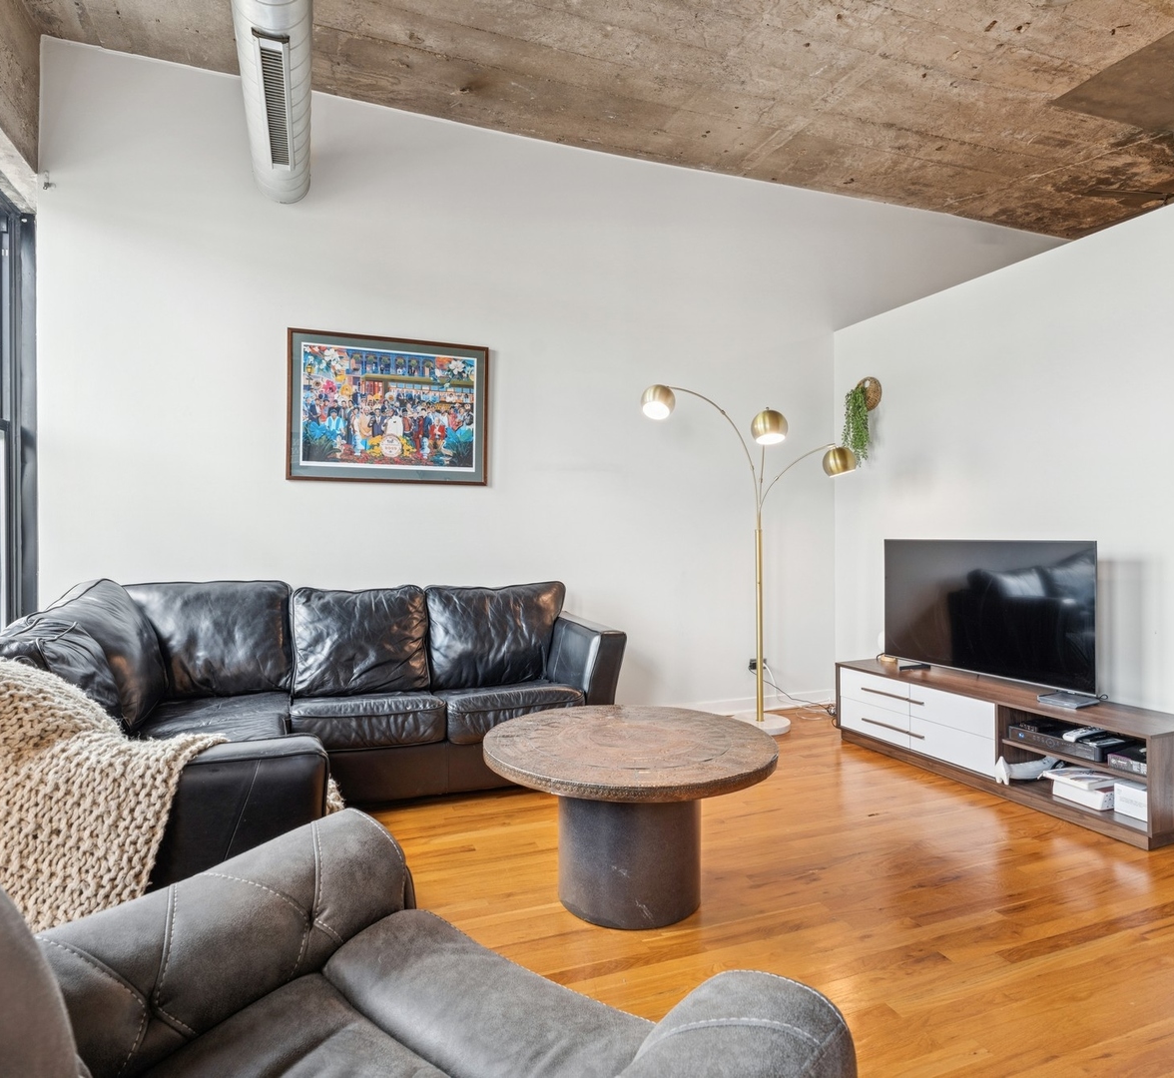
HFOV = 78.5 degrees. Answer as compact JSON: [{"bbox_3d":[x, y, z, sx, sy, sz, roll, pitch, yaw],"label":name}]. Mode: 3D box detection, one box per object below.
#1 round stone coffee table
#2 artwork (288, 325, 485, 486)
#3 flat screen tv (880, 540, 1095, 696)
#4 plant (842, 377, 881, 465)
[{"bbox_3d":[0.139,0.895,2.338,0.936,0.499,0.936,0,1,0],"label":"round stone coffee table"},{"bbox_3d":[-1.023,-0.673,3.794,1.020,0.760,0.035,0,1,-21],"label":"artwork"},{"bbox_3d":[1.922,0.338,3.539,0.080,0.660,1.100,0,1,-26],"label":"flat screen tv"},{"bbox_3d":[1.694,-0.734,4.527,0.200,0.565,0.235,0,1,-21],"label":"plant"}]

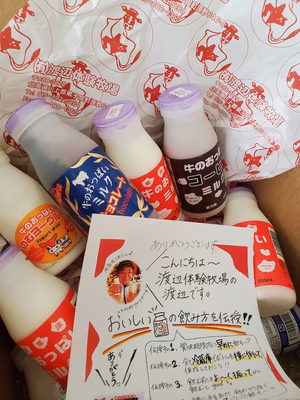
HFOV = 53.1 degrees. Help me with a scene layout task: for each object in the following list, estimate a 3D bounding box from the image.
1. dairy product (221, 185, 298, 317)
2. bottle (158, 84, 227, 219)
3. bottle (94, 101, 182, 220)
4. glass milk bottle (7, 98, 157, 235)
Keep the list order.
[{"bbox_3d":[0.107,0.049,0.319,0.056,0.056,0.134,22,45,-25],"label":"dairy product"},{"bbox_3d":[0.044,-0.046,0.312,0.056,0.134,0.056,-13,37,10],"label":"bottle"},{"bbox_3d":[-0.011,-0.026,0.296,0.056,0.134,0.056,-2,41,25],"label":"bottle"},{"bbox_3d":[-0.056,-0.018,0.248,0.056,0.056,0.134,-42,100,-13],"label":"glass milk bottle"}]

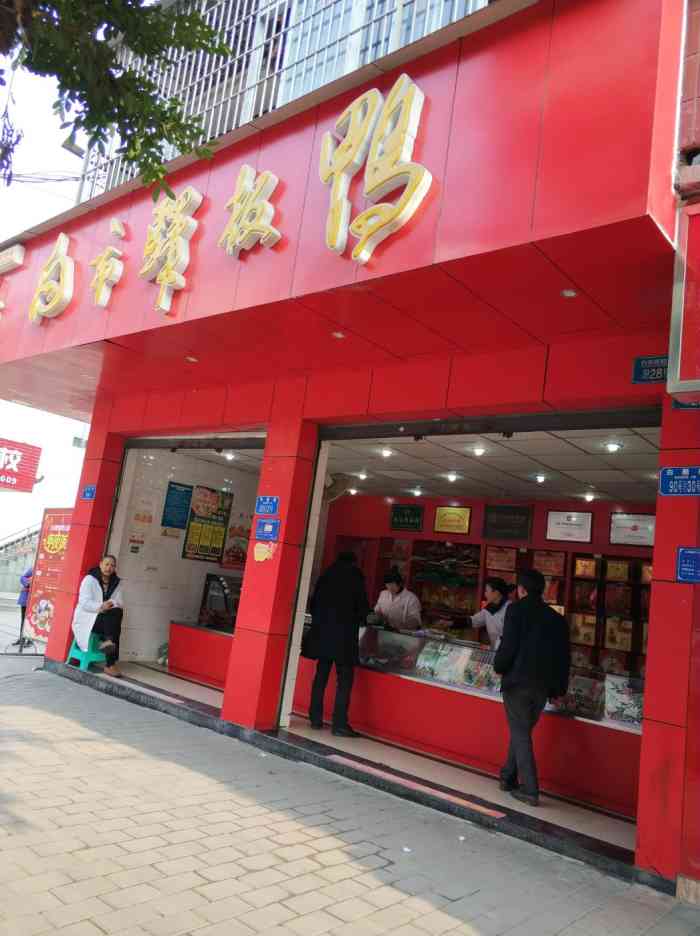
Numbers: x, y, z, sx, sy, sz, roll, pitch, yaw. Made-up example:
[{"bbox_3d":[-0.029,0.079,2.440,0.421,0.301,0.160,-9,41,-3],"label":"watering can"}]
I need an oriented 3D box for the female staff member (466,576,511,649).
[{"bbox_3d":[1.319,1.882,7.139,0.550,1.640,0.500,8,-9,-1],"label":"female staff member"}]

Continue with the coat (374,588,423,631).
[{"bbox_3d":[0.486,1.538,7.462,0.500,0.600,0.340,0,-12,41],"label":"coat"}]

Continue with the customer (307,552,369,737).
[{"bbox_3d":[-0.102,1.602,6.787,0.520,1.616,0.440,-1,-12,42],"label":"customer"}]

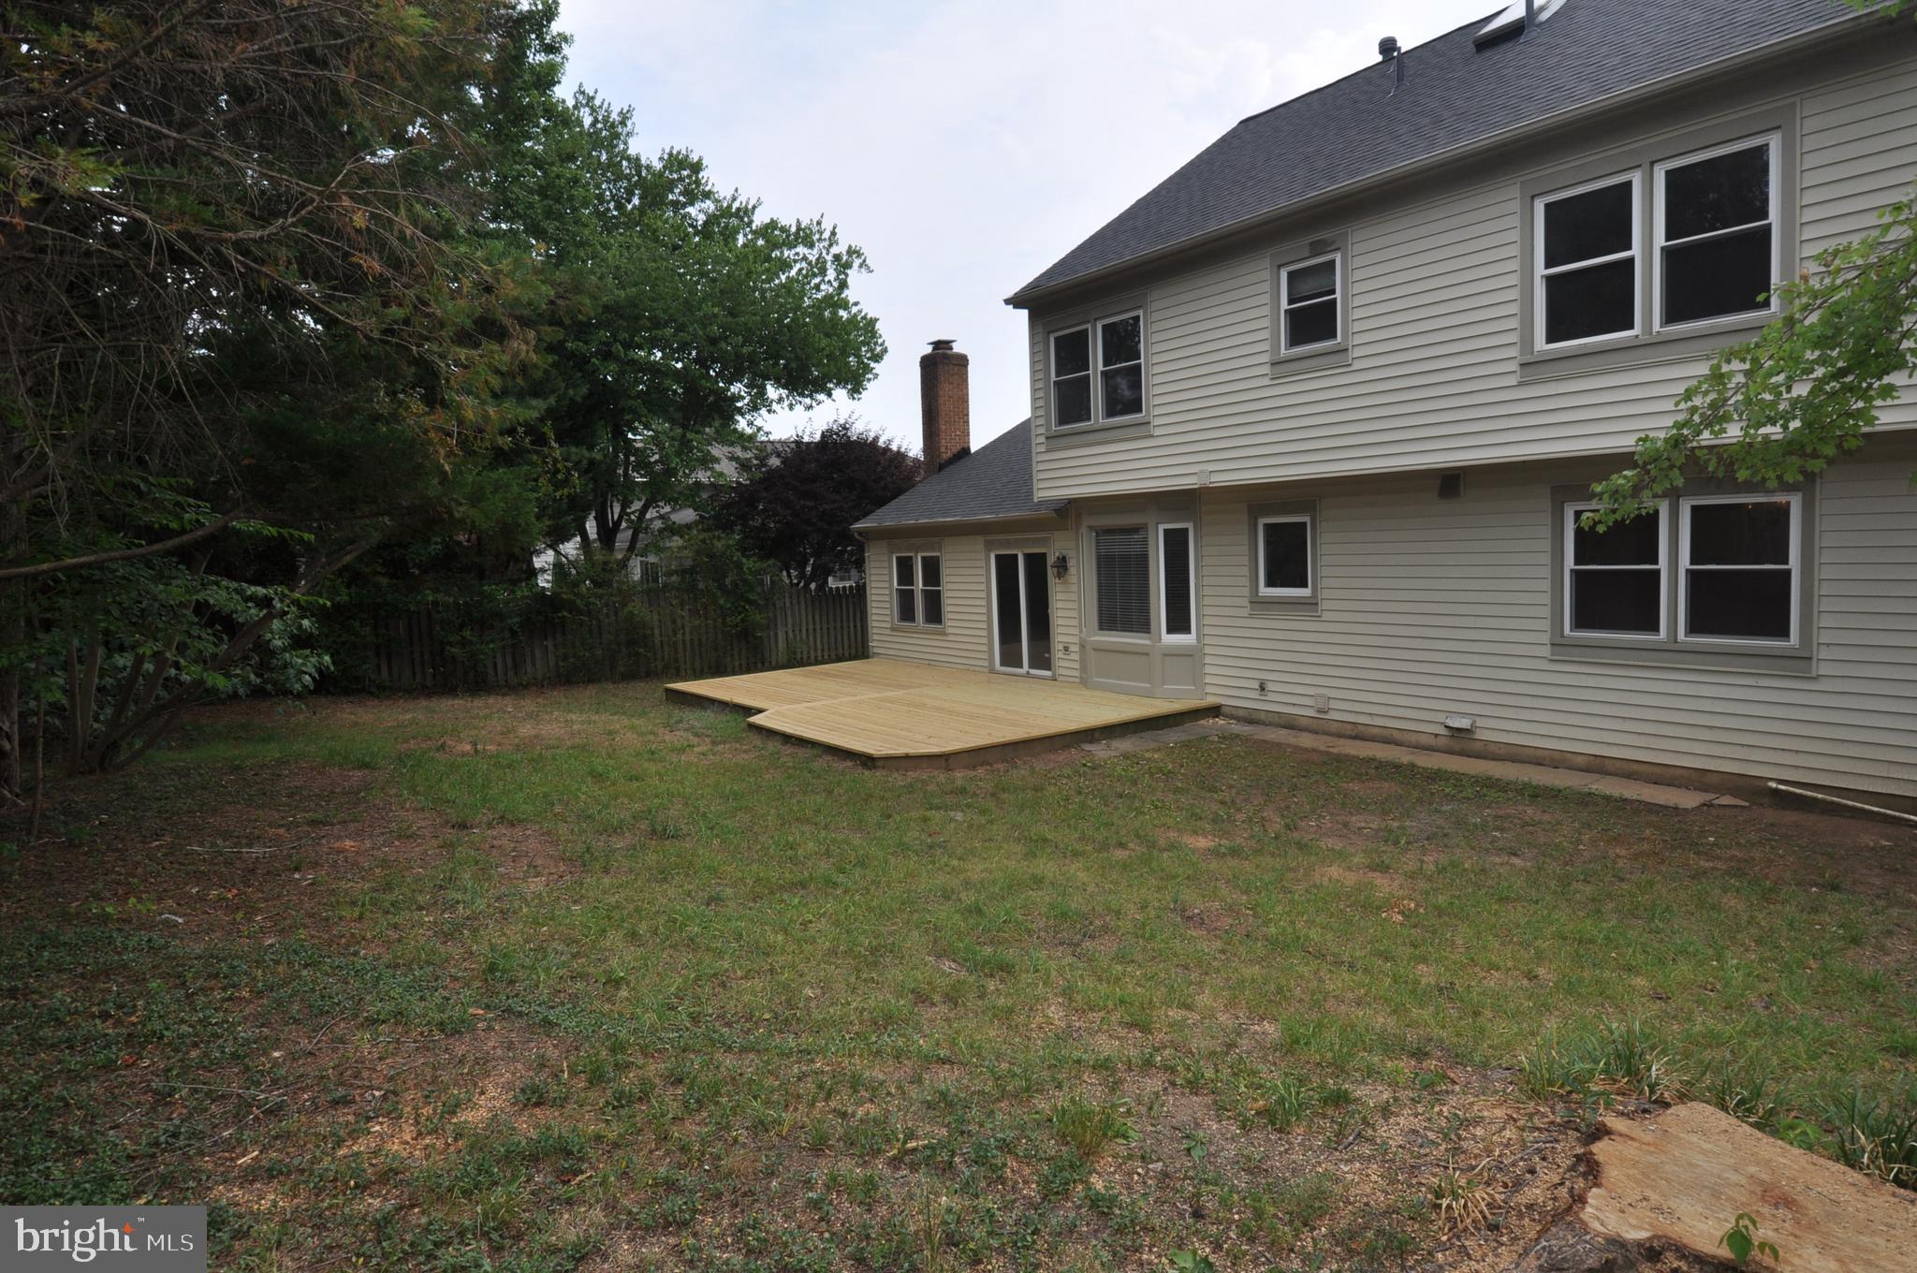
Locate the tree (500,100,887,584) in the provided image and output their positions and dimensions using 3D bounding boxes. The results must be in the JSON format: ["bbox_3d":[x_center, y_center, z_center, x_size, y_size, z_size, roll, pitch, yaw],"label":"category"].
[{"bbox_3d":[-7.300,-6.100,24.000,10.800,13.300,10.300,-2,5,0],"label":"tree"}]

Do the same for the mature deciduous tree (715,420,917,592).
[{"bbox_3d":[-3.600,-2.800,27.500,6.000,6.000,5.800,-2,5,0],"label":"mature deciduous tree"}]

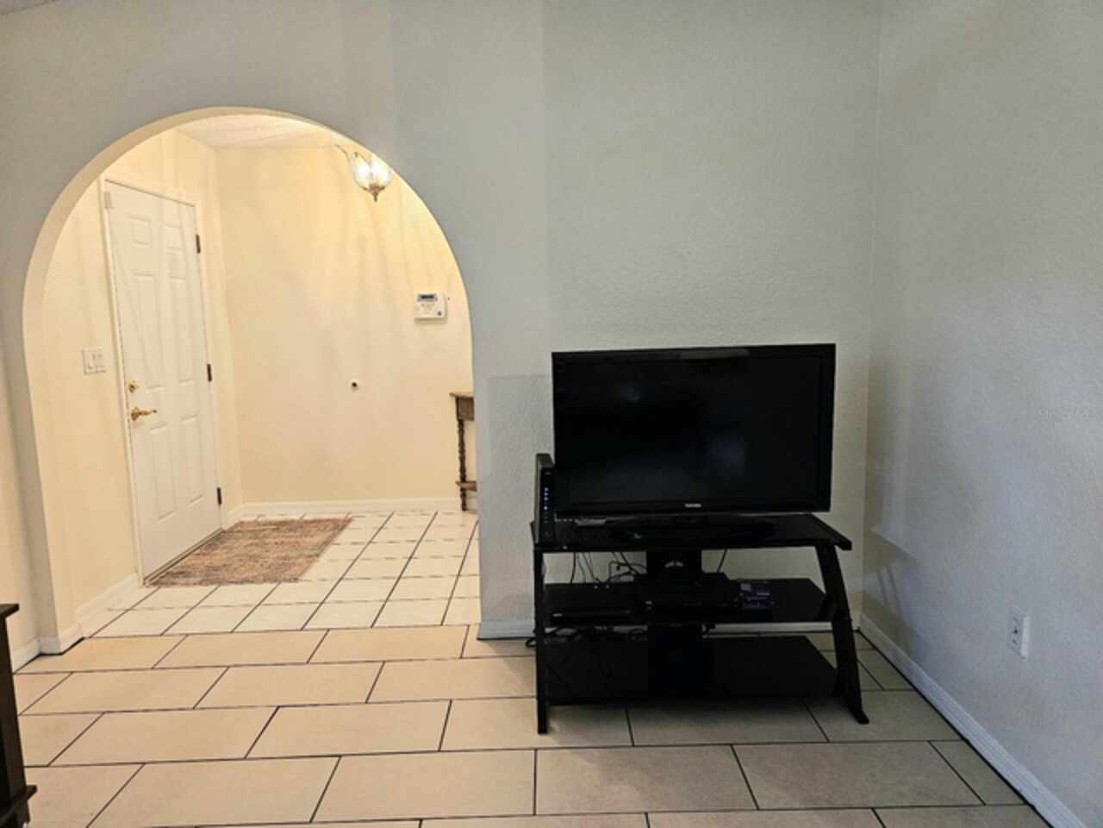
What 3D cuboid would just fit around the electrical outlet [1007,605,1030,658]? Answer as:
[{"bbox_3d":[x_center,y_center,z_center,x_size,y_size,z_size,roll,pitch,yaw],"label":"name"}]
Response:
[{"bbox_3d":[1.285,0.602,2.027,0.017,0.116,0.074,-1,8,0],"label":"electrical outlet"}]

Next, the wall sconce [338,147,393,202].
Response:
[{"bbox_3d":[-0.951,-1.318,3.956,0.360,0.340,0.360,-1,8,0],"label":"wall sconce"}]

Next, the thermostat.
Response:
[{"bbox_3d":[-0.812,-0.726,4.872,0.196,0.160,0.035,-1,8,0],"label":"thermostat"}]

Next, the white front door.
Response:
[{"bbox_3d":[-2.172,-0.200,4.184,0.044,2.025,0.926,-1,8,0],"label":"white front door"}]

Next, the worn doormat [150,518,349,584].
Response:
[{"bbox_3d":[-1.712,0.787,4.371,0.767,0.013,1.163,-1,8,0],"label":"worn doormat"}]

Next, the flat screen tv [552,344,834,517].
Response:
[{"bbox_3d":[0.502,0.062,2.627,0.985,0.599,0.089,-1,8,0],"label":"flat screen tv"}]

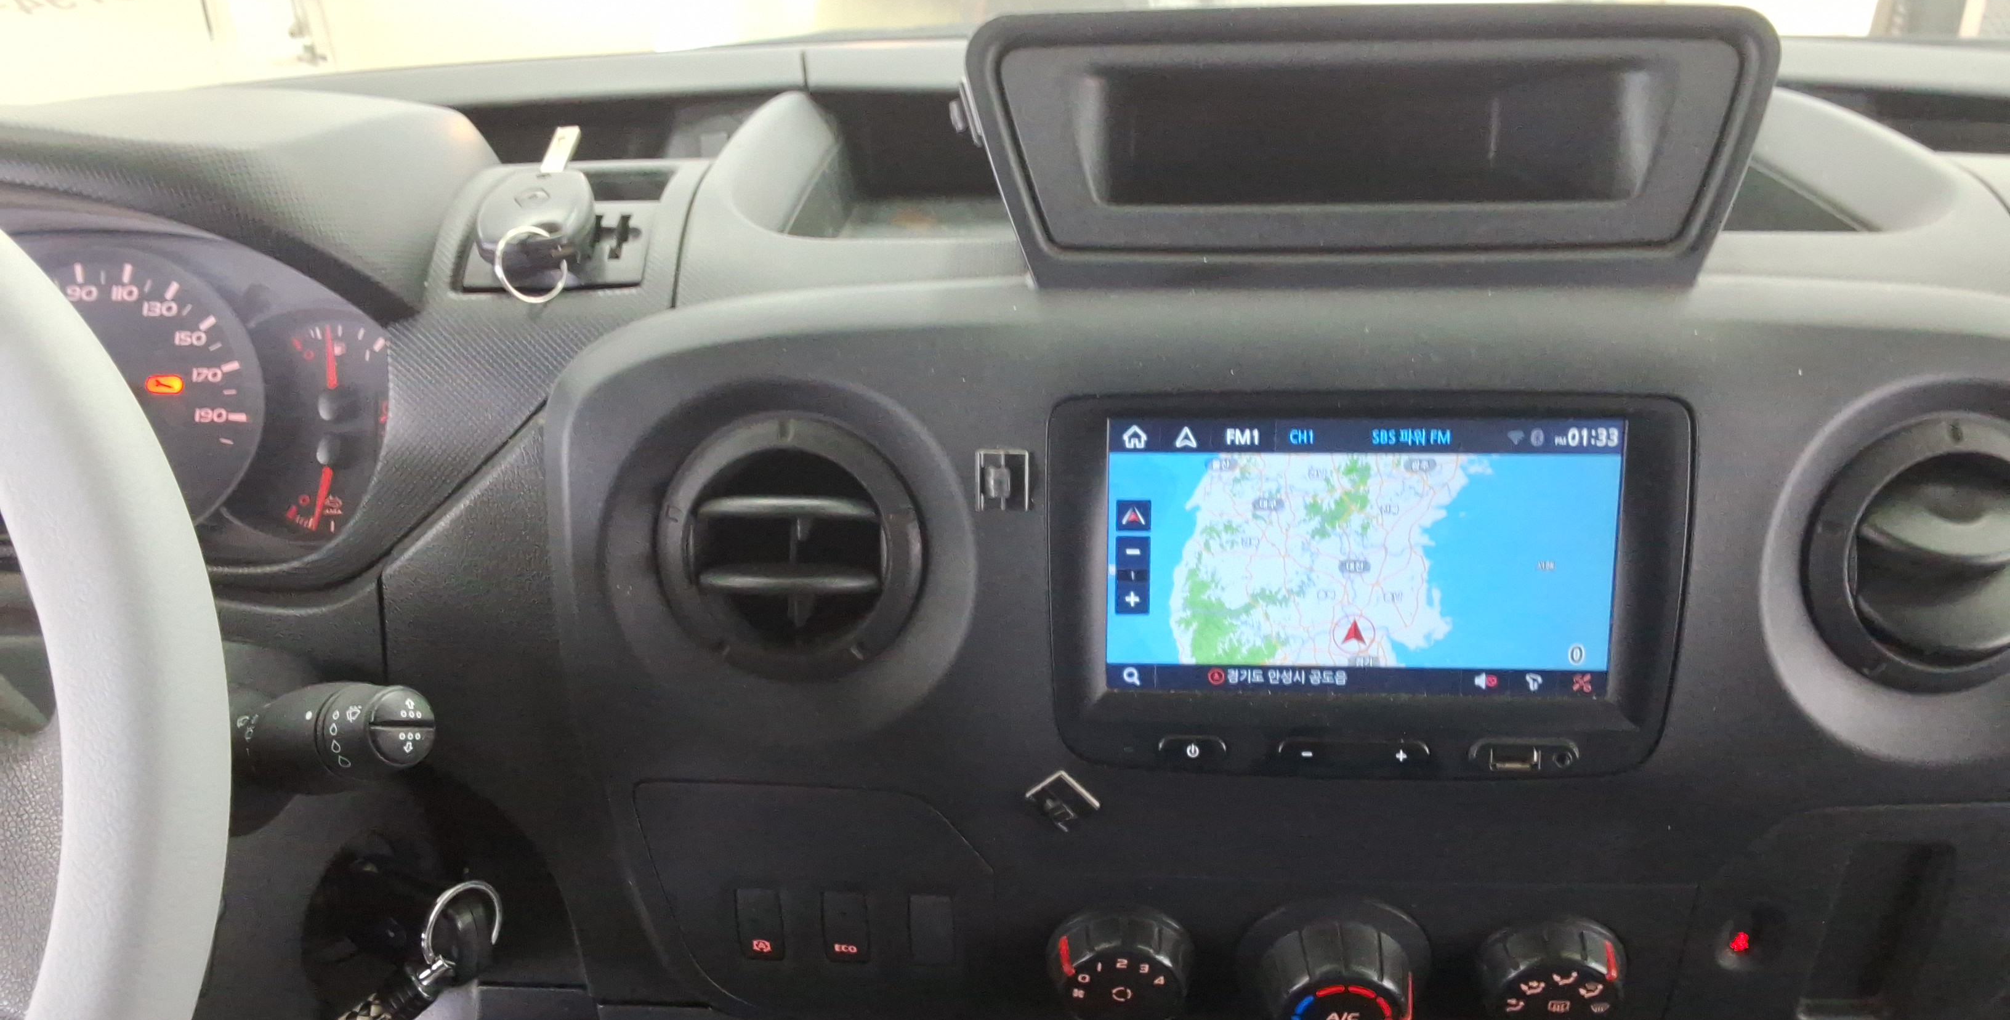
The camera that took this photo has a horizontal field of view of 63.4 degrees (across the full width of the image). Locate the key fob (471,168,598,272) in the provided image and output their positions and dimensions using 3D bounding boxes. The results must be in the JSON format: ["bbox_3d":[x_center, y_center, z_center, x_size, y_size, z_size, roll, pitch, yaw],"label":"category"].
[{"bbox_3d":[-0.167,-0.104,0.580,0.037,0.015,0.052,0,38,2],"label":"key fob"}]

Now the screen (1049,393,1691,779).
[{"bbox_3d":[0.109,0.022,0.502,0.188,0.116,0.025,1,12,3],"label":"screen"}]

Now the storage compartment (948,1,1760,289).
[{"bbox_3d":[0.111,-0.120,0.542,0.241,0.083,0.100,1,12,3],"label":"storage compartment"}]

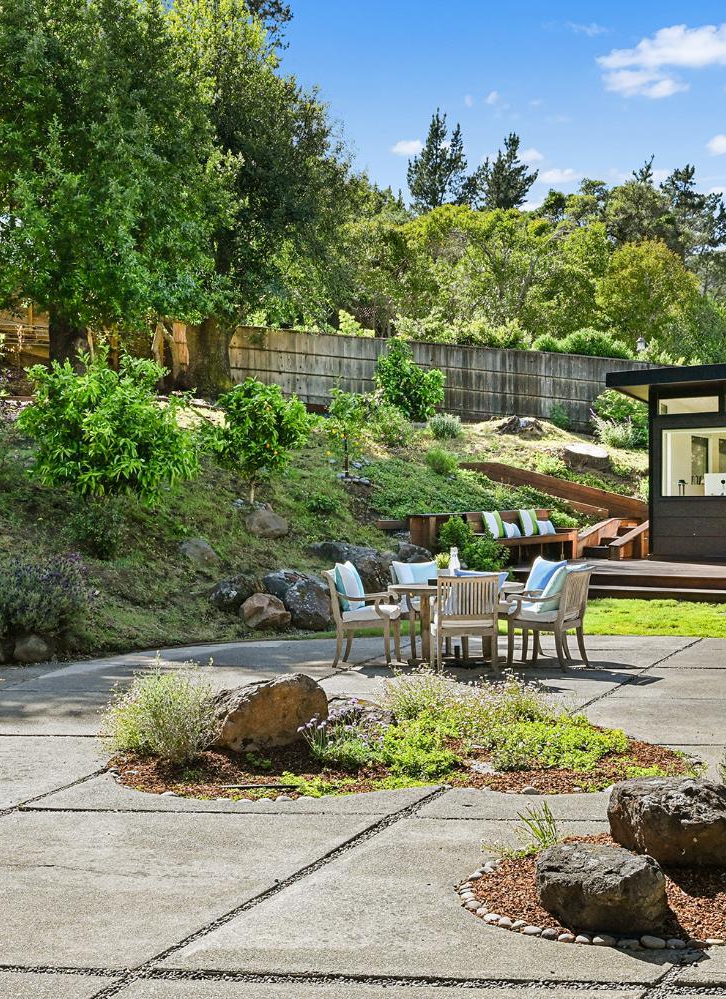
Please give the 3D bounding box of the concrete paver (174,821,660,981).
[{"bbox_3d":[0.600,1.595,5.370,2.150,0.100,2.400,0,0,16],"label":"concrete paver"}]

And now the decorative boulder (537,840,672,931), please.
[{"bbox_3d":[0.885,1.414,4.903,0.490,0.270,0.380,0,0,9],"label":"decorative boulder"}]

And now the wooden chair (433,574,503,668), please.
[{"bbox_3d":[0.953,1.098,12.252,0.600,0.890,0.610,0,0,-3],"label":"wooden chair"}]

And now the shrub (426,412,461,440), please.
[{"bbox_3d":[1.657,-1.500,27.500,0.730,0.560,0.680,0,0,0],"label":"shrub"}]

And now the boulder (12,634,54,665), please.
[{"bbox_3d":[-3.144,1.430,12.703,0.380,0.300,0.320,0,0,-11],"label":"boulder"}]

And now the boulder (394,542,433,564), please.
[{"bbox_3d":[0.673,0.760,17.802,0.520,0.420,0.450,0,0,11],"label":"boulder"}]

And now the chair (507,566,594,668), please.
[{"bbox_3d":[1.720,1.098,12.352,0.610,0.890,0.600,0,0,41],"label":"chair"}]

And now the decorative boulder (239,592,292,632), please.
[{"bbox_3d":[-1.109,1.284,15.200,0.560,0.430,0.460,0,0,0],"label":"decorative boulder"}]

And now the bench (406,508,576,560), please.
[{"bbox_3d":[2.130,0.660,20.100,0.650,0.830,4.900,0,0,29],"label":"bench"}]

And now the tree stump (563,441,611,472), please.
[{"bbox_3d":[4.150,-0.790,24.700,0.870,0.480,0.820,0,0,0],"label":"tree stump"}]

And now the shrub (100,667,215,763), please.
[{"bbox_3d":[-1.204,1.253,7.853,0.660,0.550,0.620,0,0,0],"label":"shrub"}]

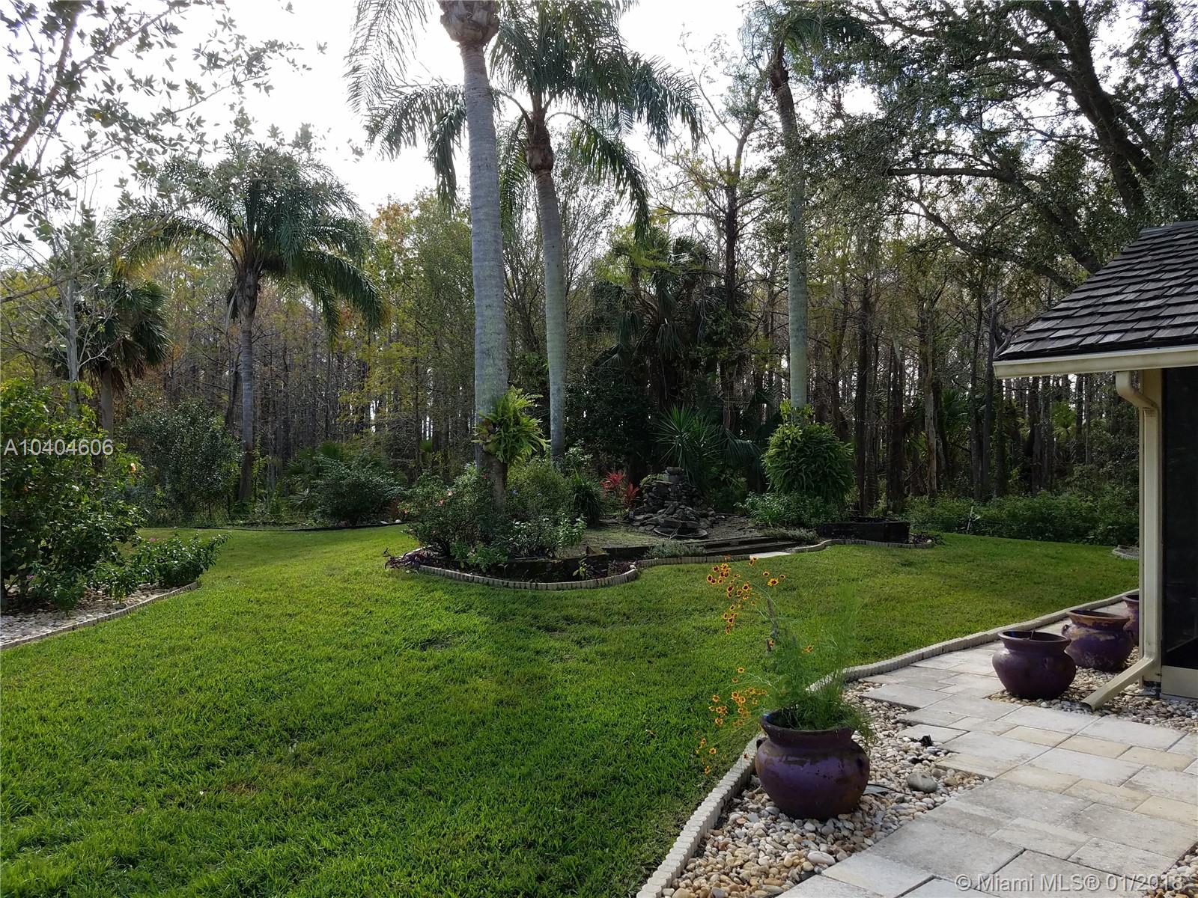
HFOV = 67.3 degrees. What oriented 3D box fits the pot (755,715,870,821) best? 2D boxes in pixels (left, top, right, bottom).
[{"bbox_3d":[0.970,1.439,4.100,0.500,0.410,0.500,1,-1,0],"label":"pot"}]

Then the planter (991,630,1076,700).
[{"bbox_3d":[2.950,1.466,6.100,0.565,0.395,0.565,0,-1,24],"label":"planter"}]

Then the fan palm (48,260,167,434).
[{"bbox_3d":[-13.639,-1.703,25.000,3.500,7.200,3.500,1,-1,0],"label":"fan palm"}]

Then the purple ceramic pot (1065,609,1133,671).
[{"bbox_3d":[4.082,1.571,7.350,0.500,0.420,0.500,1,-1,0],"label":"purple ceramic pot"}]

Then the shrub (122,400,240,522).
[{"bbox_3d":[-9.985,0.324,21.500,2.850,2.950,2.600,1,-1,-24],"label":"shrub"}]

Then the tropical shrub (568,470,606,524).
[{"bbox_3d":[-0.221,0.911,17.000,0.750,1.030,0.750,1,-1,0],"label":"tropical shrub"}]

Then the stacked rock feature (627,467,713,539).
[{"bbox_3d":[1.178,0.885,14.800,1.420,1.120,1.400,1,-1,-11],"label":"stacked rock feature"}]

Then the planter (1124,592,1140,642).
[{"bbox_3d":[4.791,1.501,7.800,0.560,0.390,0.560,0,-1,30],"label":"planter"}]

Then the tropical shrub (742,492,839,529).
[{"bbox_3d":[3.403,1.090,16.000,1.750,0.680,1.250,0,-1,6],"label":"tropical shrub"}]

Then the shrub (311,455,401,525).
[{"bbox_3d":[-5.938,0.995,22.000,2.150,1.700,2.000,1,-1,0],"label":"shrub"}]

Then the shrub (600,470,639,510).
[{"bbox_3d":[0.344,0.729,15.400,0.660,0.740,0.600,0,-1,0],"label":"shrub"}]

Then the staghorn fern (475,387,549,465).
[{"bbox_3d":[-1.251,-0.331,13.000,1.050,1.120,0.850,1,-1,-18],"label":"staghorn fern"}]

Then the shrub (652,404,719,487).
[{"bbox_3d":[1.546,0.190,15.900,1.200,1.950,1.150,0,-1,0],"label":"shrub"}]

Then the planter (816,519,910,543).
[{"bbox_3d":[5.407,1.713,18.400,1.820,0.430,1.000,1,-1,-3],"label":"planter"}]

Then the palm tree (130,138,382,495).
[{"bbox_3d":[-8.501,-2.911,22.300,6.200,9.200,6.000,1,-1,-21],"label":"palm tree"}]

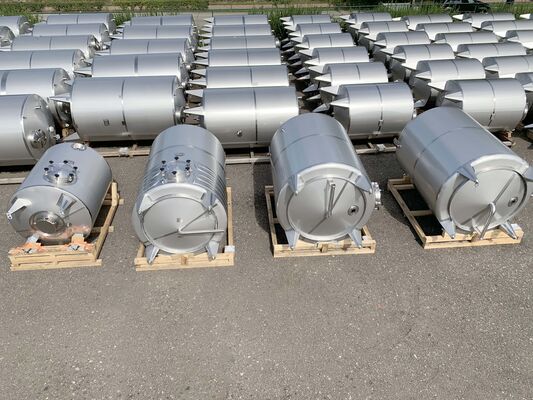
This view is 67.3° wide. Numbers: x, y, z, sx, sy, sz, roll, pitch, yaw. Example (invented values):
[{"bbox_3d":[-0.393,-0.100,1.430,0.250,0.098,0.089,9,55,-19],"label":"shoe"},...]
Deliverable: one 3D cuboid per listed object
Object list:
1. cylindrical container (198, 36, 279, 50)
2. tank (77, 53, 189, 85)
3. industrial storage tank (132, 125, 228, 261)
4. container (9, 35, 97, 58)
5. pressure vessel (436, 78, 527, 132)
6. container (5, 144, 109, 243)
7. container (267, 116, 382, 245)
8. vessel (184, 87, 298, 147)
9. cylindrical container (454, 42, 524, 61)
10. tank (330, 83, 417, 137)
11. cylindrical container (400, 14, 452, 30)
[{"bbox_3d":[-0.994,-5.545,15.650,2.984,1.563,1.563,-3,34,-5],"label":"cylindrical container"},{"bbox_3d":[-3.268,-3.004,10.271,2.613,1.356,1.356,-3,35,-4],"label":"tank"},{"bbox_3d":[-1.278,-0.210,6.251,1.299,1.403,2.393,-4,35,-5],"label":"industrial storage tank"},{"bbox_3d":[-8.388,-5.582,15.718,3.411,1.561,1.561,-3,34,-5],"label":"container"},{"bbox_3d":[4.842,-2.182,9.264,2.005,1.135,1.135,-3,35,-4],"label":"pressure vessel"},{"bbox_3d":[-3.896,-0.067,7.700,1.377,1.377,2.125,-3,34,-4],"label":"container"},{"bbox_3d":[0.876,-0.349,6.435,1.513,1.409,2.315,-2,35,-2],"label":"container"},{"bbox_3d":[-0.519,-2.187,10.714,2.984,1.563,1.563,-3,34,-5],"label":"vessel"},{"bbox_3d":[6.560,-4.106,12.041,2.264,1.080,1.080,-2,35,-3],"label":"cylindrical container"},{"bbox_3d":[2.266,-1.960,8.902,1.953,1.199,1.199,-4,35,-5],"label":"tank"},{"bbox_3d":[6.022,-6.483,15.422,2.264,1.080,1.080,-2,35,-3],"label":"cylindrical container"}]

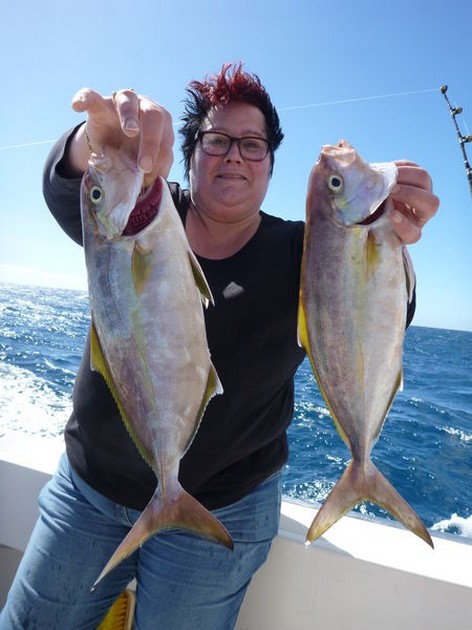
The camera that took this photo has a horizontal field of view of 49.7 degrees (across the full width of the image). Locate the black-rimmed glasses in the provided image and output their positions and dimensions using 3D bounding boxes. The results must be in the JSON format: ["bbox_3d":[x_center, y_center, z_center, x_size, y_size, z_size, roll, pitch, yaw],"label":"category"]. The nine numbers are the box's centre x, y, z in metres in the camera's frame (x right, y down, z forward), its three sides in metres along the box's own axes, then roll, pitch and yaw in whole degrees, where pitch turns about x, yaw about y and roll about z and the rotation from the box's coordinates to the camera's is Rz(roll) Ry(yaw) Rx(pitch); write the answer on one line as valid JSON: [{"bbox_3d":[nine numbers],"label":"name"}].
[{"bbox_3d":[-0.001,-0.332,1.029,0.142,0.048,0.135,7,8,0],"label":"black-rimmed glasses"}]

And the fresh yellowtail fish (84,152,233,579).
[{"bbox_3d":[-0.102,0.057,0.576,0.168,0.494,0.074,-6,1,0],"label":"fresh yellowtail fish"}]

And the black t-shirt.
[{"bbox_3d":[-0.022,0.051,0.975,0.648,0.639,0.550,6,0,0],"label":"black t-shirt"}]

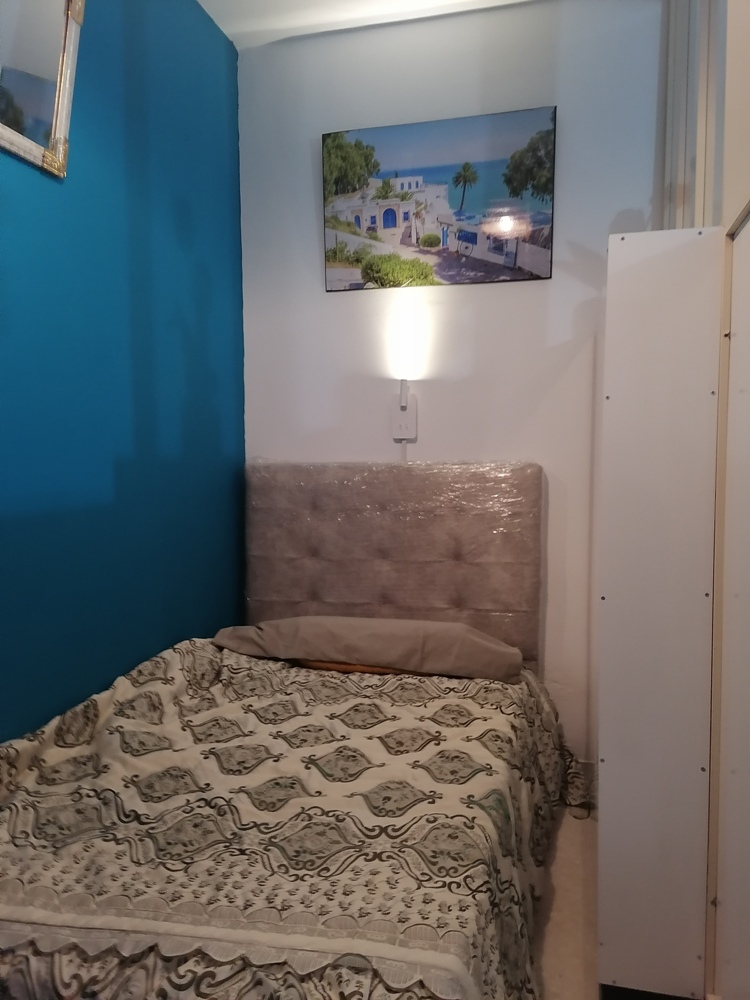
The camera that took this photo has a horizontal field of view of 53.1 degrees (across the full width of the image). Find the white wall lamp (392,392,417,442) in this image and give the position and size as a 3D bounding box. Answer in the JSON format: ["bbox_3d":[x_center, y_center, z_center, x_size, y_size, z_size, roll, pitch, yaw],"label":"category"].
[{"bbox_3d":[0.121,-0.339,3.063,0.099,0.202,0.070,1,4,14],"label":"white wall lamp"}]

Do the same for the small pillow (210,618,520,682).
[{"bbox_3d":[-0.023,0.455,2.484,0.980,0.130,0.360,1,4,18],"label":"small pillow"}]

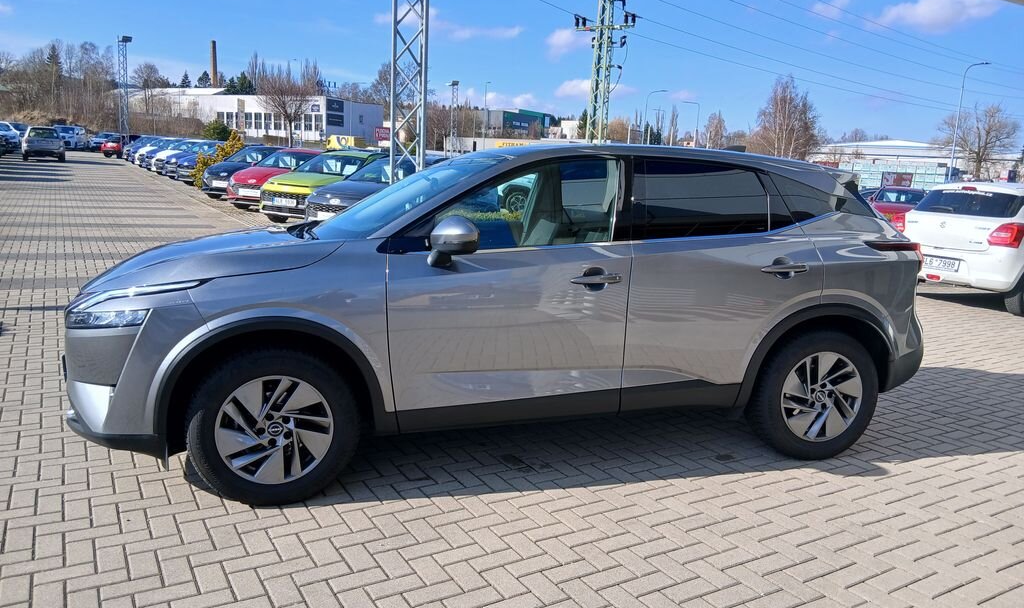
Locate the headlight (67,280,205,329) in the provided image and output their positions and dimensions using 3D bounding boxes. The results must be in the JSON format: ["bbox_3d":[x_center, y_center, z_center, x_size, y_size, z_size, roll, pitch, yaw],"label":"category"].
[{"bbox_3d":[-1.542,-0.008,3.162,0.560,0.230,0.380,-1,12,-16],"label":"headlight"}]

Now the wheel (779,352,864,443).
[{"bbox_3d":[1.558,0.459,3.996,0.480,0.480,0.200,-1,12,-16],"label":"wheel"}]

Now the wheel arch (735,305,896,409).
[{"bbox_3d":[1.541,0.247,3.900,0.955,0.510,0.100,0,10,-18],"label":"wheel arch"}]

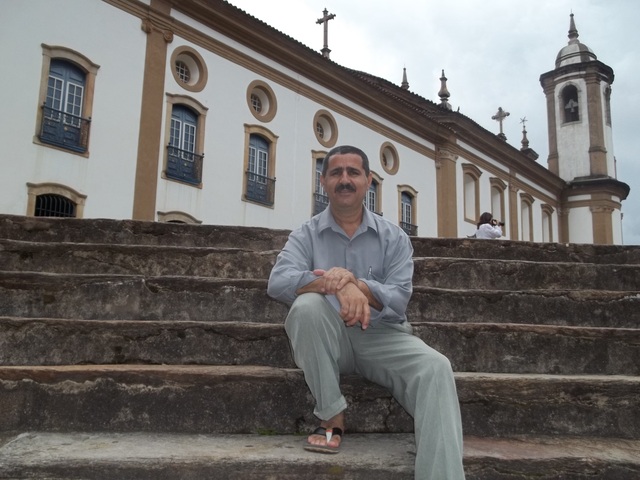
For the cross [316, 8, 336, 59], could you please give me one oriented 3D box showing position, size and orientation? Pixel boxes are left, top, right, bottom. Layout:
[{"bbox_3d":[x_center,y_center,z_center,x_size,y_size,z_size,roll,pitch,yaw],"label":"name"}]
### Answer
[{"bbox_3d":[0.394,-12.660,37.326,1.400,3.303,0.420,-9,-15,41],"label":"cross"}]

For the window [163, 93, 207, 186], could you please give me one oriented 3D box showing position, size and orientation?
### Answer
[{"bbox_3d":[-4.240,-3.131,19.125,0.360,2.858,1.621,-9,-15,41],"label":"window"}]

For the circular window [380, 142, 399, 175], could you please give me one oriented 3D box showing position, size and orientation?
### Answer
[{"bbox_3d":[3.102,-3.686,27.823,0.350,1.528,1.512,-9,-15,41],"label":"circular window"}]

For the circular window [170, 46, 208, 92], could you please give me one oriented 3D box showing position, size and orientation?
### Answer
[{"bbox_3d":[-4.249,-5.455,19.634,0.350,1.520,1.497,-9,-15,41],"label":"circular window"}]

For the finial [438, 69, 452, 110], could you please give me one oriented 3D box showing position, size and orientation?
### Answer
[{"bbox_3d":[7.087,-8.414,34.529,0.780,2.350,0.780,1,-11,0],"label":"finial"}]

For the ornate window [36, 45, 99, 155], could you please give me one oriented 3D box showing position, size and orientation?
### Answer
[{"bbox_3d":[-6.769,-3.734,16.306,0.360,2.858,1.621,-9,-15,41],"label":"ornate window"}]

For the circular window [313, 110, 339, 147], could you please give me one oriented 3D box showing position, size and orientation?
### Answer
[{"bbox_3d":[0.174,-4.550,25.295,0.350,1.560,1.560,-9,-15,41],"label":"circular window"}]

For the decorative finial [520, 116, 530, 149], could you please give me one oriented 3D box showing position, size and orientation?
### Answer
[{"bbox_3d":[17.128,-8.909,51.061,0.720,2.978,0.720,-9,-15,41],"label":"decorative finial"}]

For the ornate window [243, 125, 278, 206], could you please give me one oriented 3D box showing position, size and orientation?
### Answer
[{"bbox_3d":[-2.131,-2.627,21.475,0.360,2.858,1.621,-9,-15,41],"label":"ornate window"}]

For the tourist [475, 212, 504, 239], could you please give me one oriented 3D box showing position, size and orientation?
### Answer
[{"bbox_3d":[2.835,0.340,10.119,0.500,1.640,0.500,5,-12,-19],"label":"tourist"}]

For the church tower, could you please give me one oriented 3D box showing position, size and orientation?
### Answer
[{"bbox_3d":[20.549,-5.015,47.702,5.800,28.000,5.800,-9,-15,41],"label":"church tower"}]

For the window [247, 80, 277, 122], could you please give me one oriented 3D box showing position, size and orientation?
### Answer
[{"bbox_3d":[-2.199,-5.123,22.672,0.350,1.560,1.560,-9,-15,41],"label":"window"}]

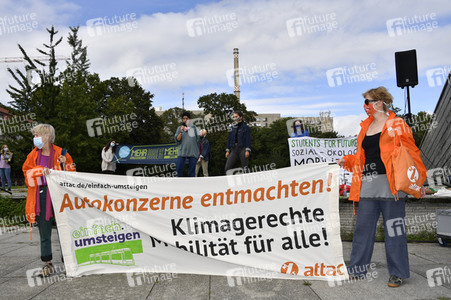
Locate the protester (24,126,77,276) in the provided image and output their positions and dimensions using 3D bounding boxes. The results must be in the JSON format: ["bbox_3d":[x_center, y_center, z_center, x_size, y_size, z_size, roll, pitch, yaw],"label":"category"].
[{"bbox_3d":[-1.774,0.460,3.552,0.560,1.530,0.440,1,-6,-7],"label":"protester"}]

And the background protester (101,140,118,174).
[{"bbox_3d":[-3.675,0.521,11.200,0.520,1.630,0.360,1,-5,-26],"label":"background protester"}]

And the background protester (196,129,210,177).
[{"bbox_3d":[-0.547,0.277,8.915,0.480,1.630,0.380,-4,-7,37],"label":"background protester"}]

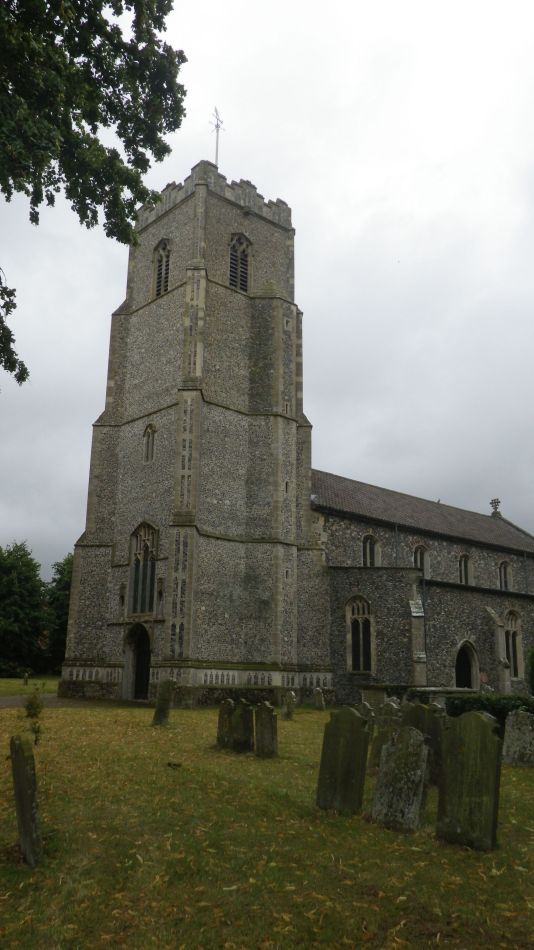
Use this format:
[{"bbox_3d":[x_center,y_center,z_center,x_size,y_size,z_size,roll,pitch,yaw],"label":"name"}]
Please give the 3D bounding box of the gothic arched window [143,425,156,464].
[{"bbox_3d":[-5.217,-1.406,32.074,0.306,1.836,1.020,14,-20,-40],"label":"gothic arched window"}]

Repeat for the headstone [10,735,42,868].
[{"bbox_3d":[-2.020,2.689,5.926,0.085,0.960,0.620,-3,-12,-28],"label":"headstone"}]

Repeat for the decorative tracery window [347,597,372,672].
[{"bbox_3d":[3.990,6.712,29.789,0.326,3.162,1.479,14,-20,-40],"label":"decorative tracery window"}]

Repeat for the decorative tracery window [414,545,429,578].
[{"bbox_3d":[8.028,4.569,37.019,1.326,1.856,0.306,14,-20,-40],"label":"decorative tracery window"}]

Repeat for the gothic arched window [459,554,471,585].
[{"bbox_3d":[10.968,5.332,39.588,1.275,1.836,0.306,14,-20,-40],"label":"gothic arched window"}]

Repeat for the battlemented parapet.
[{"bbox_3d":[-2.798,-13.021,36.950,5.916,1.683,5.916,14,-20,-40],"label":"battlemented parapet"}]

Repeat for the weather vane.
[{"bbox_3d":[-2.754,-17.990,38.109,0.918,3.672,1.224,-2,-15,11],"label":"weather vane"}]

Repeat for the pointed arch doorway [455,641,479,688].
[{"bbox_3d":[8.306,8.313,29.888,1.785,2.499,0.459,14,-20,-40],"label":"pointed arch doorway"}]

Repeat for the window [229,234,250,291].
[{"bbox_3d":[-1.355,-10.143,33.570,1.295,2.876,0.326,14,-20,-40],"label":"window"}]

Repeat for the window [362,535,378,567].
[{"bbox_3d":[4.914,3.773,34.296,1.275,1.785,0.306,14,-20,-40],"label":"window"}]

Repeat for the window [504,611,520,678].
[{"bbox_3d":[11.401,7.878,32.826,1.479,3.162,0.326,14,-20,-40],"label":"window"}]

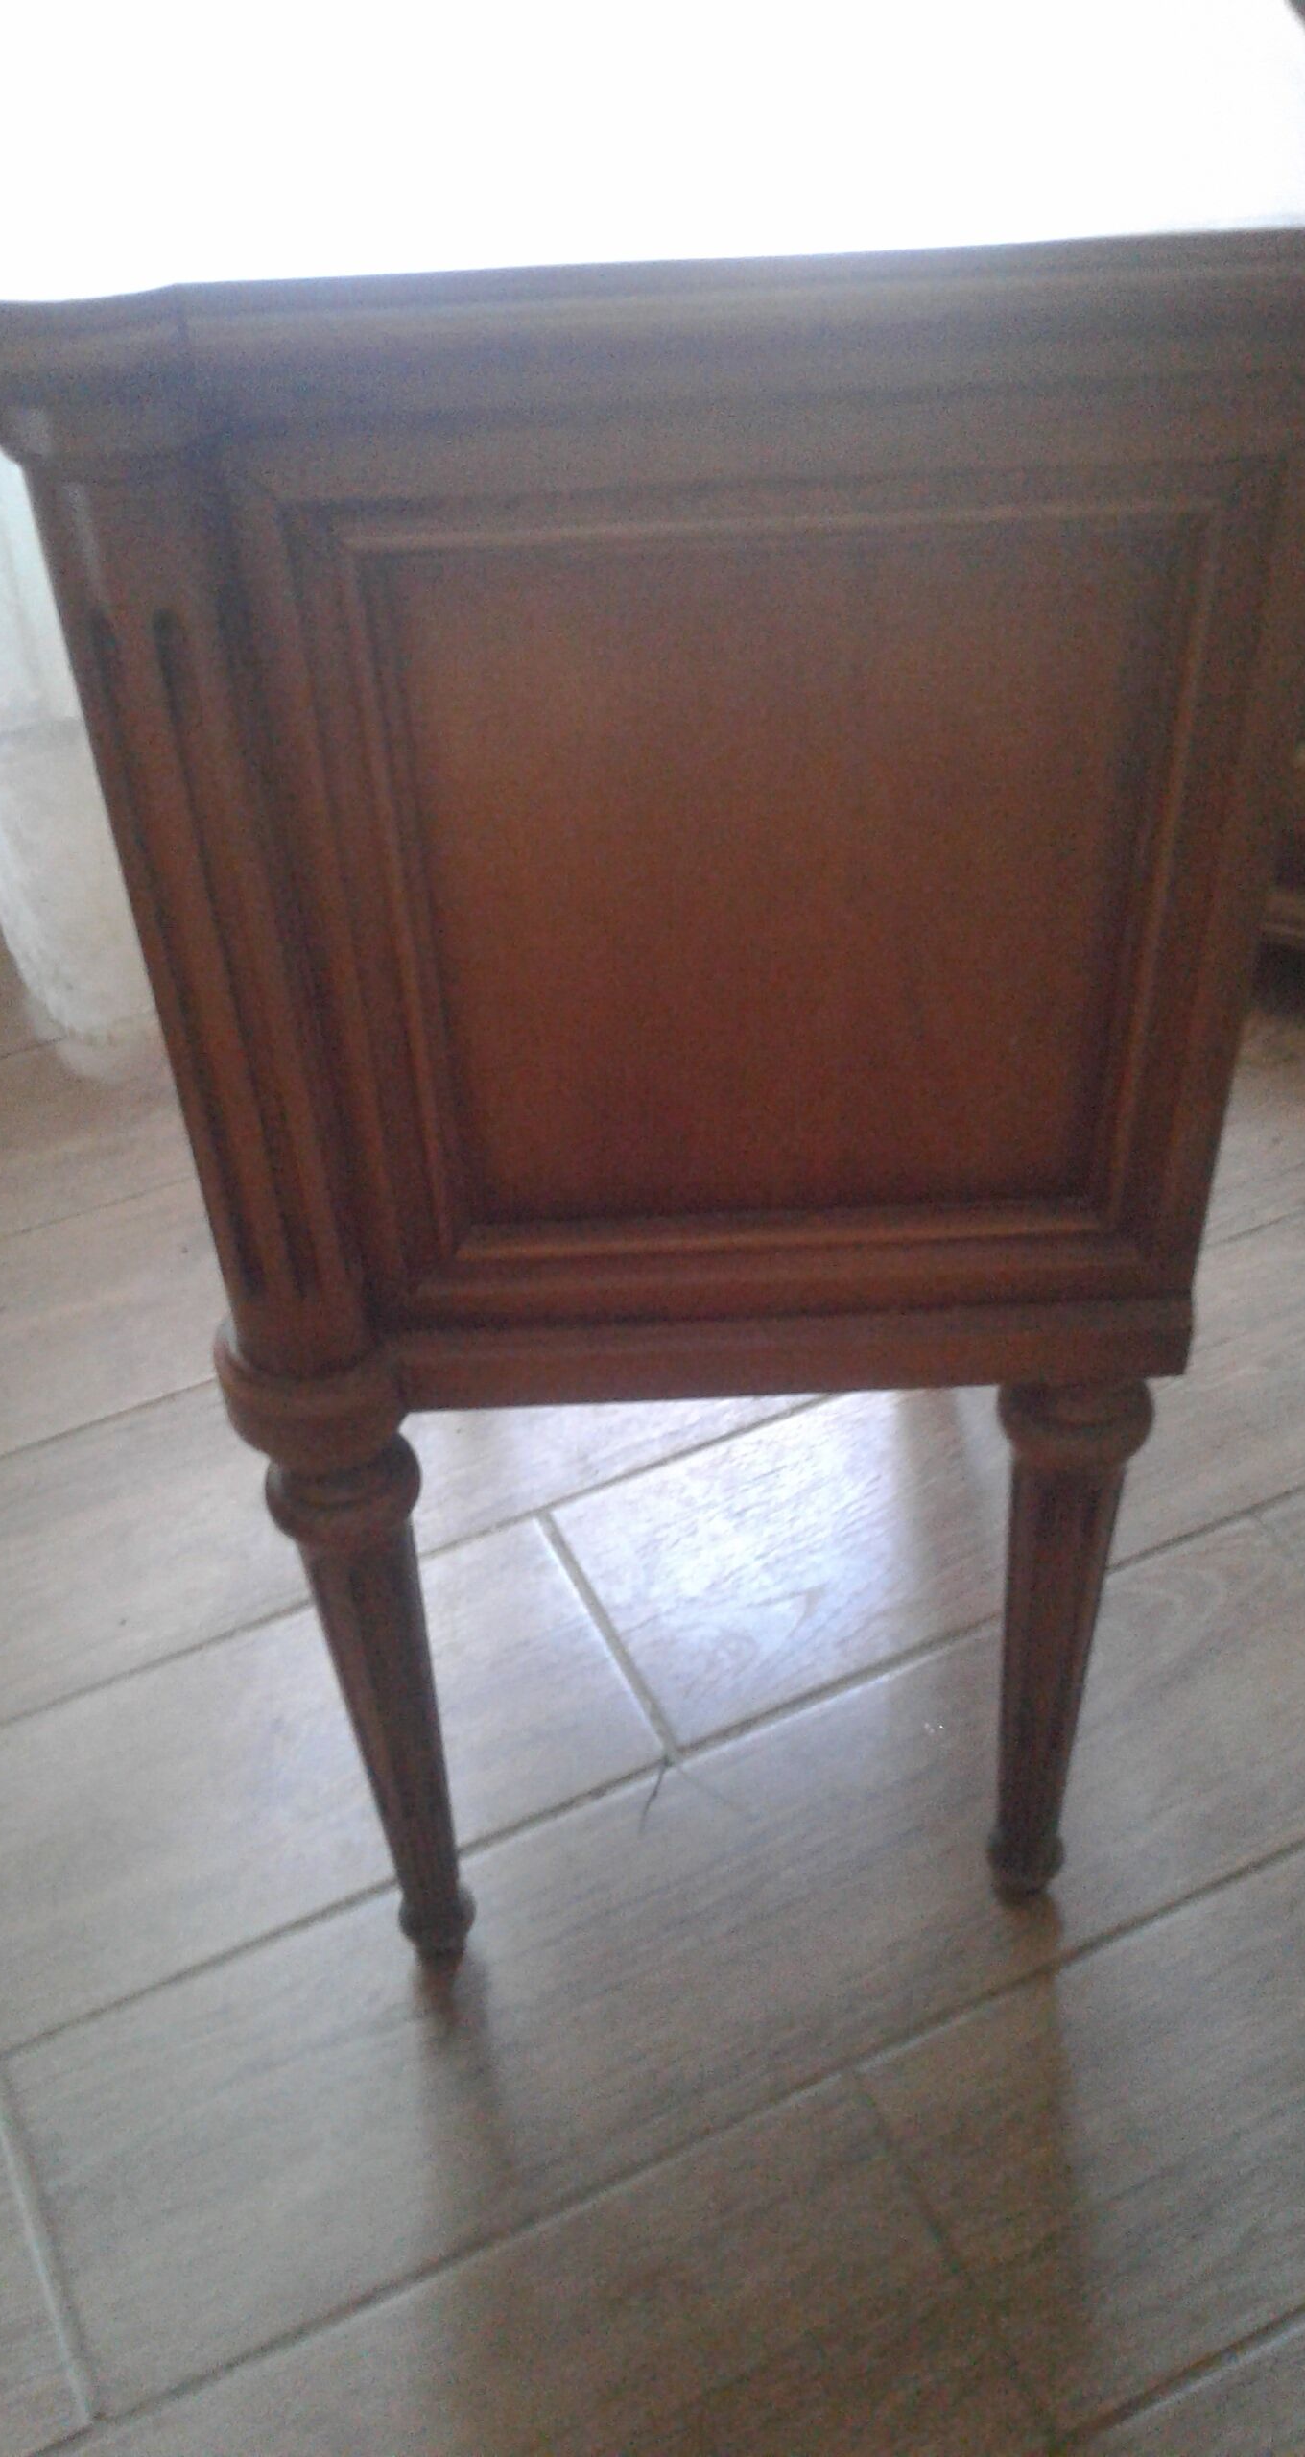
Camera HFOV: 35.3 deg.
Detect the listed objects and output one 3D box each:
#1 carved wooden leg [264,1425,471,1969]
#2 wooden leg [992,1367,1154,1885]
[{"bbox_3d":[-0.091,0.173,0.722,0.050,0.298,0.050,-2,41,1],"label":"carved wooden leg"},{"bbox_3d":[0.141,0.149,0.727,0.050,0.307,0.050,-2,41,1],"label":"wooden leg"}]

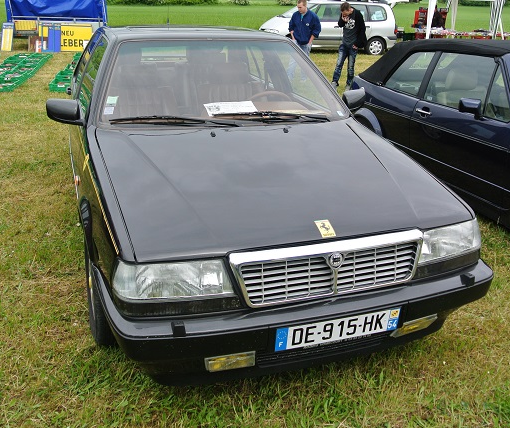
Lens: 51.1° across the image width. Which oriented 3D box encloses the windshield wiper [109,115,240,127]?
[{"bbox_3d":[-0.434,-0.512,2.941,0.710,0.060,0.090,-6,23,-18],"label":"windshield wiper"}]

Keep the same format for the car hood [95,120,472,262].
[{"bbox_3d":[0.087,-0.196,2.554,1.530,0.210,1.320,-6,23,-18],"label":"car hood"}]

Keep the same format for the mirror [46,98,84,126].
[{"bbox_3d":[-1.067,-0.571,2.995,0.190,0.140,0.120,-6,23,-18],"label":"mirror"}]

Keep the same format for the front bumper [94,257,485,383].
[{"bbox_3d":[0.240,0.379,2.268,1.720,0.300,0.540,-6,23,-18],"label":"front bumper"}]

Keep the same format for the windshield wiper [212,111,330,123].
[{"bbox_3d":[0.110,-0.565,3.101,0.720,0.060,0.085,-6,23,-18],"label":"windshield wiper"}]

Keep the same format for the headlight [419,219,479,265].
[{"bbox_3d":[0.837,0.107,2.274,0.400,0.145,0.170,-6,23,-18],"label":"headlight"}]

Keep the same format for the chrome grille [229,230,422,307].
[{"bbox_3d":[0.297,0.206,2.033,0.810,0.215,0.100,-6,23,-18],"label":"chrome grille"}]

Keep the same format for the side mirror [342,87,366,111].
[{"bbox_3d":[0.666,-0.761,3.558,0.190,0.140,0.120,-6,23,-18],"label":"side mirror"}]

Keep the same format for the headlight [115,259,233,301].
[{"bbox_3d":[-0.290,0.228,1.914,0.400,0.145,0.170,-6,23,-18],"label":"headlight"}]

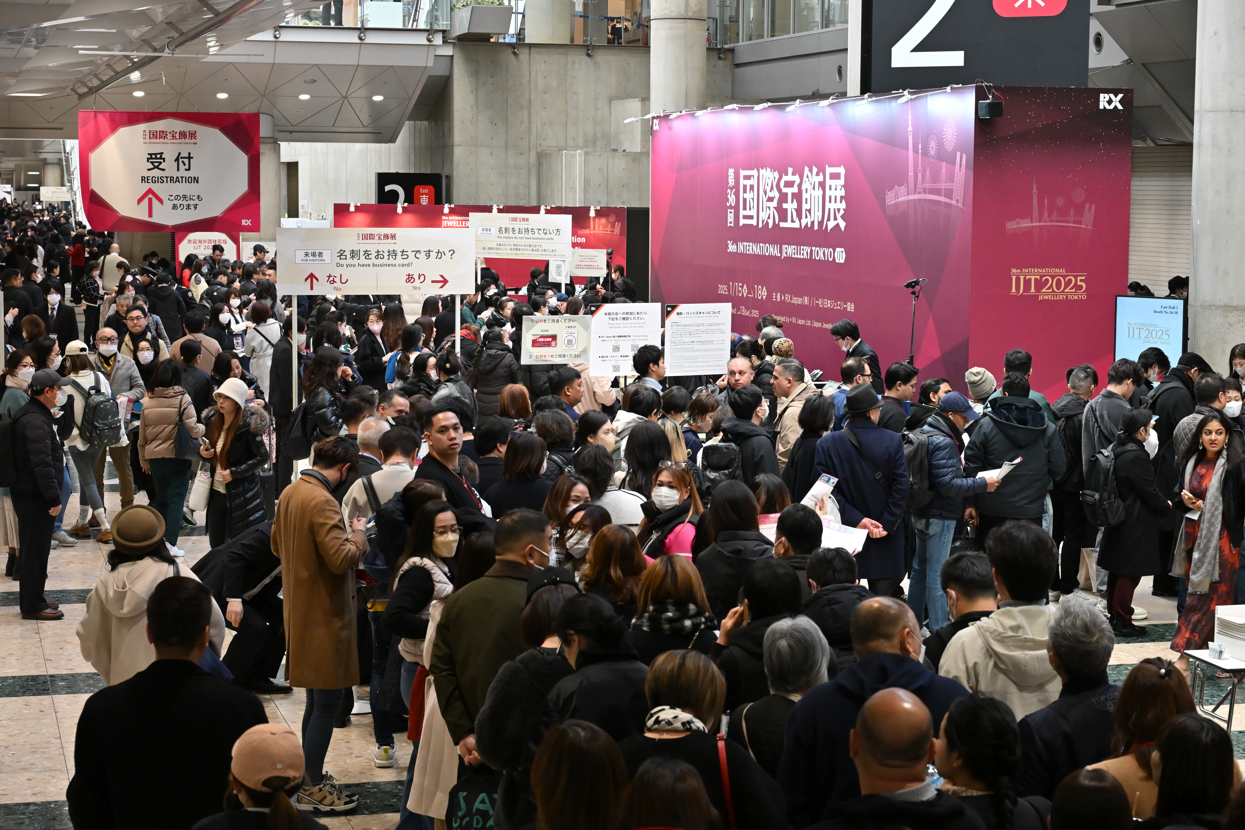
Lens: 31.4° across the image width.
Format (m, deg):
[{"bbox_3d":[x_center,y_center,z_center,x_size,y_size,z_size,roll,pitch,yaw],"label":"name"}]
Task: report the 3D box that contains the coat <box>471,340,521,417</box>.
[{"bbox_3d":[-1.267,-0.254,22.253,0.490,1.020,0.330,2,6,18],"label":"coat"}]

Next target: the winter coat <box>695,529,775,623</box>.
[{"bbox_3d":[0.588,0.973,10.942,0.480,0.820,0.330,1,6,6],"label":"winter coat"}]

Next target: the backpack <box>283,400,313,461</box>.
[{"bbox_3d":[-2.835,0.136,19.400,0.190,0.500,0.290,-2,6,-20],"label":"backpack"}]

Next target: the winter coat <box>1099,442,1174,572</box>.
[{"bbox_3d":[3.587,0.641,15.500,0.420,0.950,0.460,-1,6,-16],"label":"winter coat"}]

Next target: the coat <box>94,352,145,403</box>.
[{"bbox_3d":[-4.593,-0.206,20.000,0.540,0.710,0.370,1,6,7],"label":"coat"}]

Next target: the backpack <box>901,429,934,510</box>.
[{"bbox_3d":[2.027,0.375,15.250,0.180,0.520,0.300,-1,6,-15],"label":"backpack"}]

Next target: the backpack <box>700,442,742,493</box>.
[{"bbox_3d":[0.685,0.438,15.200,0.200,0.460,0.300,-5,8,-45],"label":"backpack"}]

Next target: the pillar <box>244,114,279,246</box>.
[{"bbox_3d":[-7.929,-4.260,48.500,0.870,4.550,0.870,1,6,0],"label":"pillar"}]

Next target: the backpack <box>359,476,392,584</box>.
[{"bbox_3d":[-1.338,0.644,12.300,0.300,0.550,0.180,0,6,-2],"label":"backpack"}]

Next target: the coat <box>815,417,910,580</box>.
[{"bbox_3d":[1.610,0.565,14.800,0.620,1.100,0.400,2,6,12],"label":"coat"}]

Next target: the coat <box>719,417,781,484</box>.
[{"bbox_3d":[0.838,0.375,14.500,0.470,0.730,0.340,6,8,42],"label":"coat"}]

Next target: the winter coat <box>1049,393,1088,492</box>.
[{"bbox_3d":[3.412,0.218,16.500,0.500,0.750,0.350,2,6,18],"label":"winter coat"}]

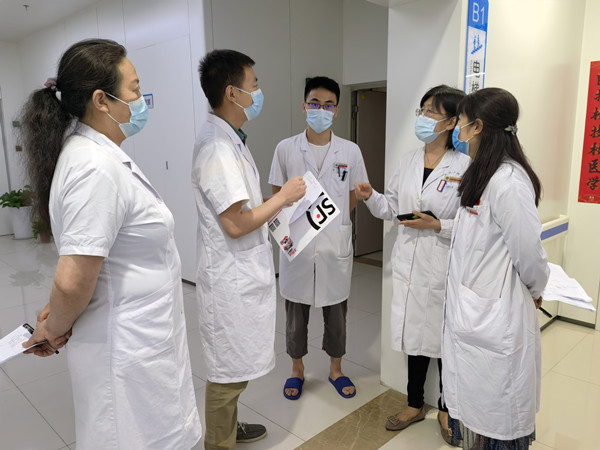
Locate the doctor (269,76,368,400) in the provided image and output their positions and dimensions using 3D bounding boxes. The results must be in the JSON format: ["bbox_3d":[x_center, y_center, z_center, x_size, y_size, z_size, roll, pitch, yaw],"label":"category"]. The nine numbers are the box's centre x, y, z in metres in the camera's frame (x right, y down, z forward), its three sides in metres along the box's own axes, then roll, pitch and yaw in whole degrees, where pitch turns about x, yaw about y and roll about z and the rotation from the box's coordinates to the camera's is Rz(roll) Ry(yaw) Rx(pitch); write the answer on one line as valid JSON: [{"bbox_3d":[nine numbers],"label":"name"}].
[{"bbox_3d":[0.105,0.084,2.624,0.540,1.755,0.380,-1,10,-2],"label":"doctor"}]

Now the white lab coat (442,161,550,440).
[{"bbox_3d":[0.746,0.262,1.802,0.390,1.075,0.450,-1,10,0],"label":"white lab coat"}]

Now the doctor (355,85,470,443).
[{"bbox_3d":[0.571,0.213,2.134,0.500,1.660,0.540,7,13,38],"label":"doctor"}]

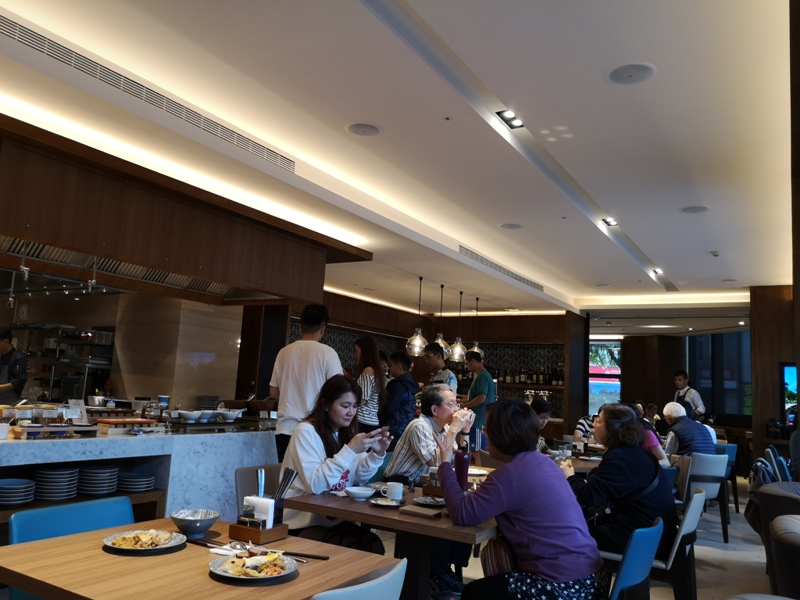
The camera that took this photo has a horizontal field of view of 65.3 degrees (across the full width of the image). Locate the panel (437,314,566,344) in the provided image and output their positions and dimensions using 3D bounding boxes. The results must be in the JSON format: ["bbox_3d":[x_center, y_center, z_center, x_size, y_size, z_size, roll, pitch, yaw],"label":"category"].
[{"bbox_3d":[1.794,0.554,11.423,2.510,0.507,0.100,-2,-9,32],"label":"panel"}]

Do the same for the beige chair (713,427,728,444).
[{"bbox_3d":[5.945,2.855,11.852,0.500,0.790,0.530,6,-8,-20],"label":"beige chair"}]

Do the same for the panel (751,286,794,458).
[{"bbox_3d":[4.775,1.249,7.910,0.507,2.842,0.203,-2,-10,33],"label":"panel"}]

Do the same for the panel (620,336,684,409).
[{"bbox_3d":[4.886,2.004,11.942,1.137,2.578,0.355,-2,-10,33],"label":"panel"}]

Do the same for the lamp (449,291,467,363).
[{"bbox_3d":[0.860,0.378,9.021,0.243,1.029,0.243,3,-8,0],"label":"lamp"}]

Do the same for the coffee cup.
[{"bbox_3d":[-0.031,0.878,2.873,0.103,0.075,0.078,3,-8,0],"label":"coffee cup"}]

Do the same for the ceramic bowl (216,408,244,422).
[{"bbox_3d":[-1.263,0.868,4.650,0.175,0.080,0.175,3,-8,0],"label":"ceramic bowl"}]

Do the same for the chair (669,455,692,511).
[{"bbox_3d":[2.208,1.770,5.541,0.550,0.790,0.470,5,-8,-9],"label":"chair"}]

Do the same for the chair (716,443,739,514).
[{"bbox_3d":[3.753,2.151,7.663,0.470,0.790,0.550,6,-8,-20],"label":"chair"}]

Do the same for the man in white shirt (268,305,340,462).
[{"bbox_3d":[-0.610,0.905,3.954,0.500,1.750,0.380,3,-8,5],"label":"man in white shirt"}]

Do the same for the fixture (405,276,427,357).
[{"bbox_3d":[0.212,0.189,7.153,0.238,0.917,0.238,3,-9,0],"label":"fixture"}]

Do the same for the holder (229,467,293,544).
[{"bbox_3d":[-0.427,0.658,2.007,0.142,0.203,0.168,-2,-10,33],"label":"holder"}]

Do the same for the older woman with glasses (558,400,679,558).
[{"bbox_3d":[1.218,1.206,3.490,0.690,1.259,0.507,-2,-10,33],"label":"older woman with glasses"}]

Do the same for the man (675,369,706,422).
[{"bbox_3d":[4.105,1.870,8.851,0.380,1.710,0.500,7,-9,-27],"label":"man"}]

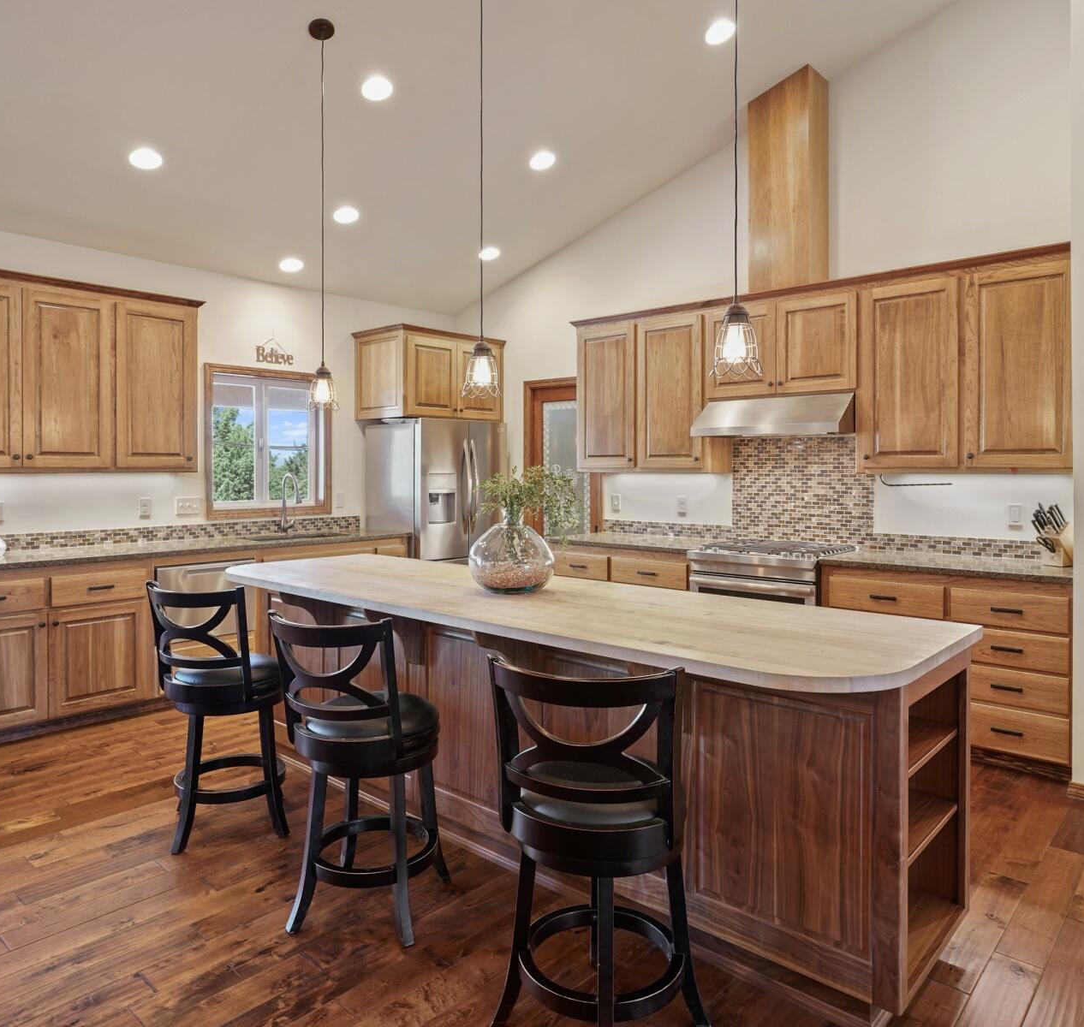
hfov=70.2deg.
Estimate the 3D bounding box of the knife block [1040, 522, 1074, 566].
[{"bbox_3d":[2.553,0.142,3.742,0.190,0.230,0.110,0,2,-14],"label":"knife block"}]

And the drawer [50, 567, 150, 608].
[{"bbox_3d":[-2.575,0.396,4.372,0.450,0.157,0.500,2,3,42],"label":"drawer"}]

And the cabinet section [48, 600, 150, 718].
[{"bbox_3d":[-2.570,0.752,4.311,0.550,0.555,0.491,2,3,41],"label":"cabinet section"}]

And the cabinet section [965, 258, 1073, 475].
[{"bbox_3d":[2.368,-0.688,3.796,0.448,0.967,0.335,2,3,41],"label":"cabinet section"}]

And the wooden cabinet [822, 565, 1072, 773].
[{"bbox_3d":[2.080,0.717,3.924,1.090,0.865,0.610,2,2,40],"label":"wooden cabinet"}]

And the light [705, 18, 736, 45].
[{"bbox_3d":[0.950,-2.577,4.107,0.180,0.030,0.180,-12,-8,-2],"label":"light"}]

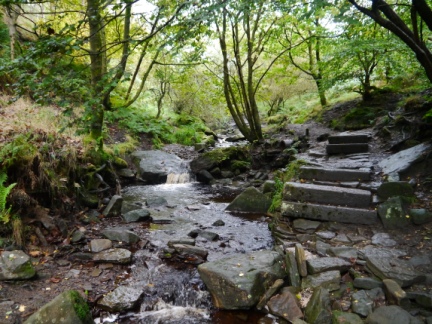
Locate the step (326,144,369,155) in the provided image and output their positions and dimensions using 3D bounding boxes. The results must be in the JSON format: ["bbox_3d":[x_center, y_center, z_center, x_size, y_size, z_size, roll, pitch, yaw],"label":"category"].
[{"bbox_3d":[2.718,-0.274,7.300,0.870,0.185,0.360,1,7,8],"label":"step"}]

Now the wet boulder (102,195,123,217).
[{"bbox_3d":[-1.600,0.672,5.400,0.260,0.280,0.280,-1,7,-10],"label":"wet boulder"}]

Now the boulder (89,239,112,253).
[{"bbox_3d":[-1.418,1.028,4.300,0.260,0.120,0.180,-1,7,-10],"label":"boulder"}]

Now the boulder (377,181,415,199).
[{"bbox_3d":[2.638,0.420,5.150,0.480,0.260,0.360,2,7,14],"label":"boulder"}]

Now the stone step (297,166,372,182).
[{"bbox_3d":[1.964,0.204,5.870,1.140,0.165,0.320,1,5,15],"label":"stone step"}]

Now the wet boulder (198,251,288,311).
[{"bbox_3d":[0.282,1.186,3.620,0.830,0.430,0.550,1,5,10],"label":"wet boulder"}]

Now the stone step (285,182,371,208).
[{"bbox_3d":[1.596,0.459,5.000,1.180,0.190,0.370,3,7,23],"label":"stone step"}]

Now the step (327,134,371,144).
[{"bbox_3d":[2.858,-0.487,7.600,0.830,0.175,0.330,1,7,8],"label":"step"}]

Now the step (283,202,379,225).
[{"bbox_3d":[1.565,0.703,4.870,1.250,0.175,0.320,2,5,25],"label":"step"}]

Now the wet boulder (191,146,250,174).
[{"bbox_3d":[0.092,-0.061,9.700,1.500,0.680,1.050,0,5,0],"label":"wet boulder"}]

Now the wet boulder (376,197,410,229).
[{"bbox_3d":[2.275,0.642,4.500,0.370,0.370,0.310,1,5,10],"label":"wet boulder"}]

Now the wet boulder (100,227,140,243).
[{"bbox_3d":[-1.257,0.957,4.600,0.500,0.150,0.280,1,7,10],"label":"wet boulder"}]

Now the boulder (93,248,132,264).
[{"bbox_3d":[-1.203,1.099,4.080,0.420,0.120,0.260,1,5,10],"label":"boulder"}]

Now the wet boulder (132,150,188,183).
[{"bbox_3d":[-1.470,0.125,9.400,1.450,0.720,1.100,0,5,0],"label":"wet boulder"}]

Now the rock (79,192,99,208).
[{"bbox_3d":[-2.221,0.669,6.100,0.310,0.250,0.280,0,5,0],"label":"rock"}]

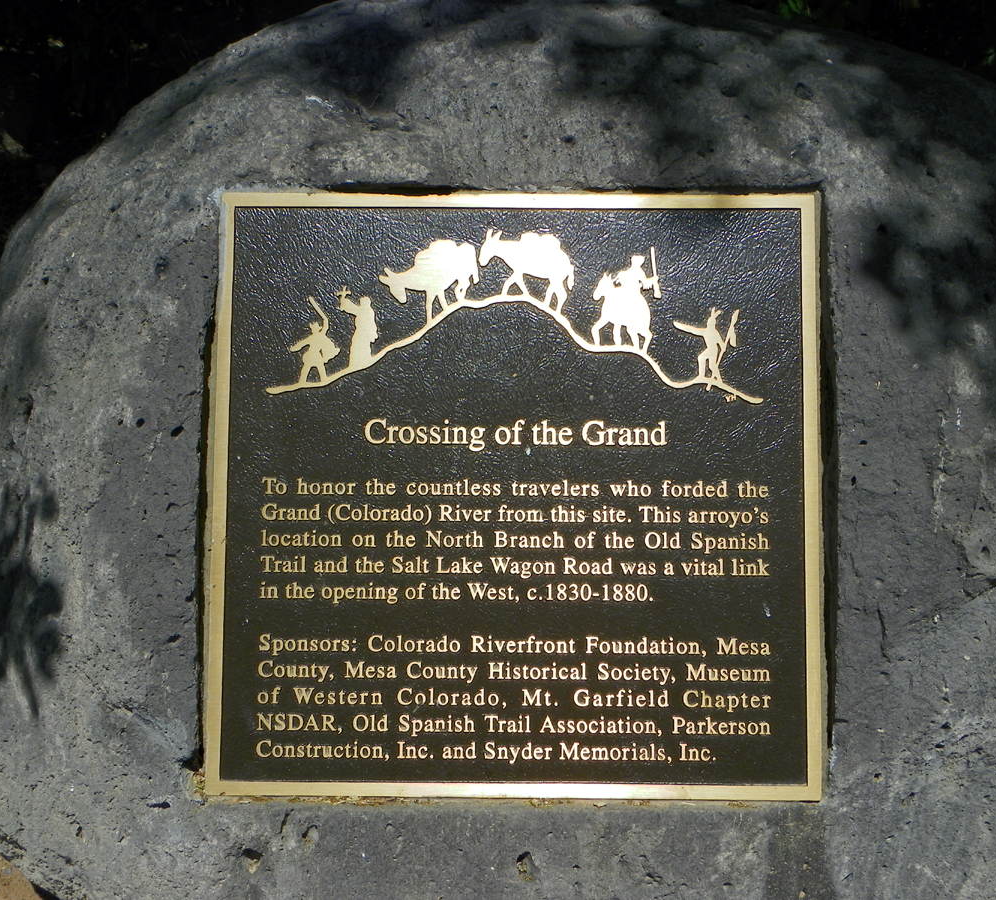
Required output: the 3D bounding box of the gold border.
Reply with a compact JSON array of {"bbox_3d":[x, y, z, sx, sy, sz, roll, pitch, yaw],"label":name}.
[{"bbox_3d":[0.017,0.041,1.251,0.600,0.600,0.022,0,-5,1],"label":"gold border"}]

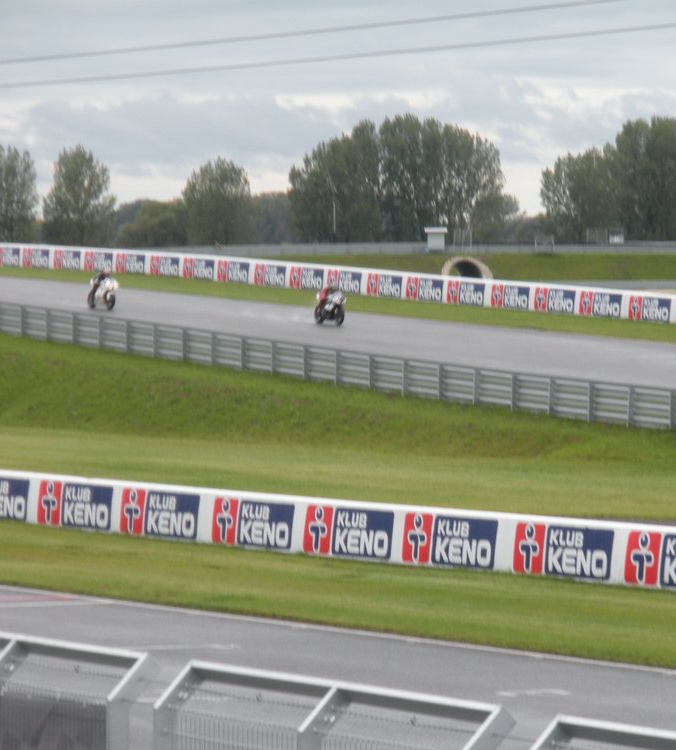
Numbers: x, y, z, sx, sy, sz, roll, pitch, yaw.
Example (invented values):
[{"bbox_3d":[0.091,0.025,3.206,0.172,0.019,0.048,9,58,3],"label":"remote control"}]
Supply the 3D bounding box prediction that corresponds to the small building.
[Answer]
[{"bbox_3d":[9.490,-13.050,485.000,2.250,2.490,2.200,0,2,-2],"label":"small building"}]

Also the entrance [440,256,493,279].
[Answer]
[{"bbox_3d":[12.160,-9.390,472.000,4.840,3.470,2.600,0,2,-5],"label":"entrance"}]

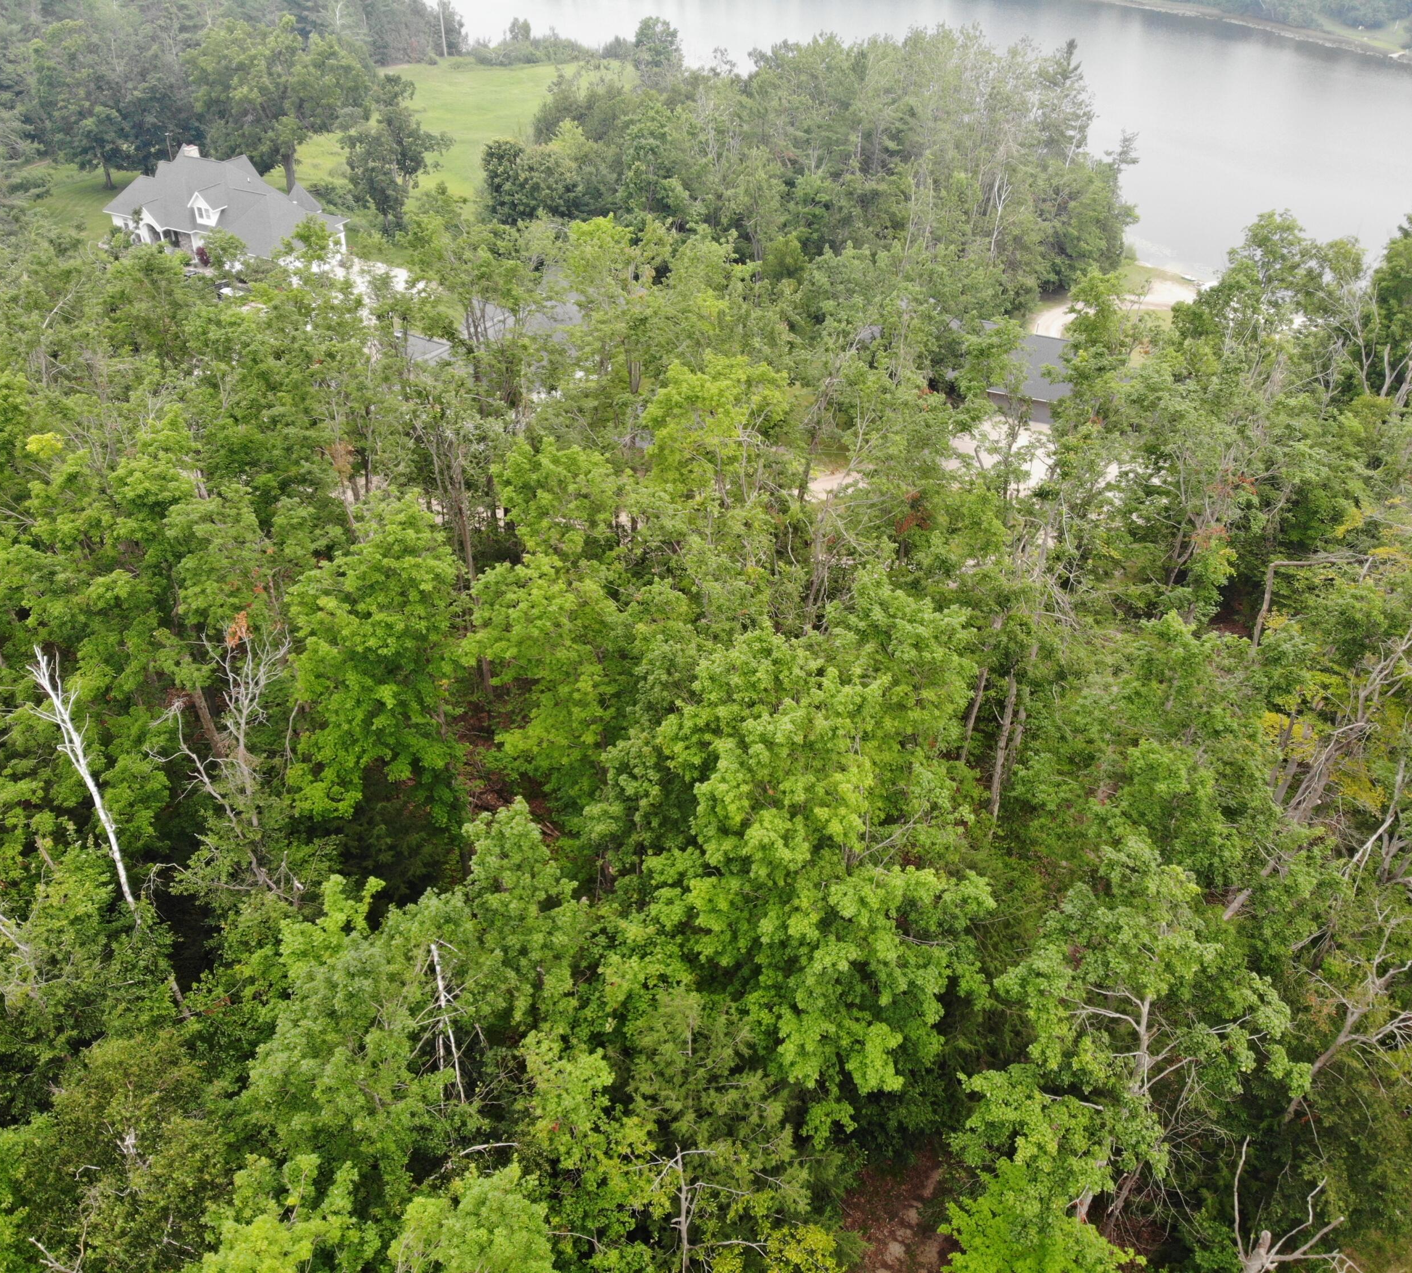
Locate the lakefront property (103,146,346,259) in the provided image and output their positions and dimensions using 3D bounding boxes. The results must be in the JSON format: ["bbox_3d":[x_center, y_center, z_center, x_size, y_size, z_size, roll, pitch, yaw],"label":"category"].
[{"bbox_3d":[-59.267,-52.884,143.914,31.114,9.994,17.914,16,37,19],"label":"lakefront property"}]

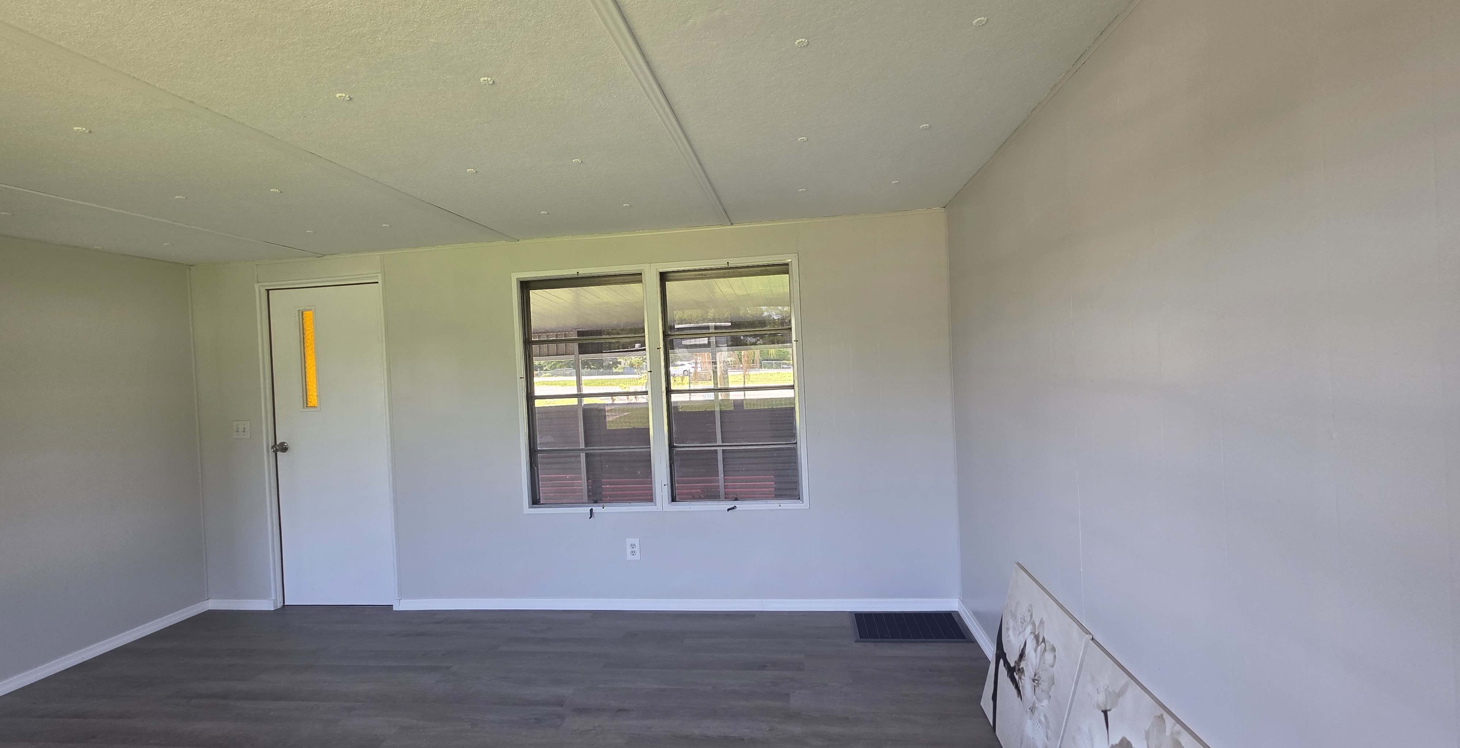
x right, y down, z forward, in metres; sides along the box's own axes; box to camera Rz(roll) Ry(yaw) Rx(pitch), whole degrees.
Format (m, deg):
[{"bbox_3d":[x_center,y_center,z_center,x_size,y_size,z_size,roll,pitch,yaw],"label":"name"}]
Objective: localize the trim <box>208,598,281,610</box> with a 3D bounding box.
[{"bbox_3d":[-3.021,1.431,3.403,0.481,0.068,0.015,-3,1,7],"label":"trim"}]

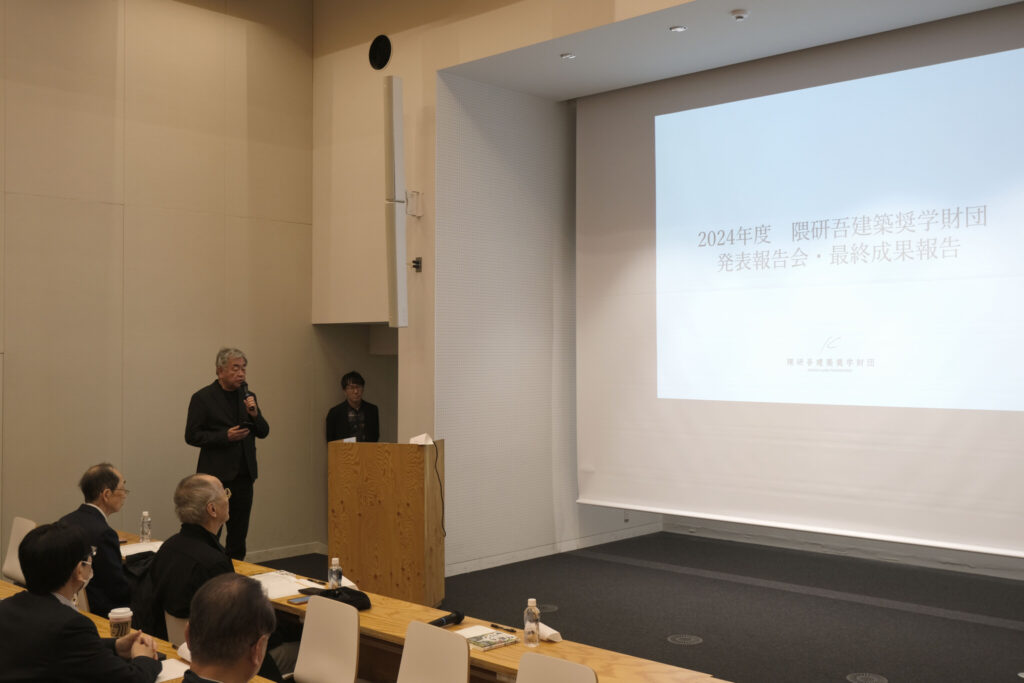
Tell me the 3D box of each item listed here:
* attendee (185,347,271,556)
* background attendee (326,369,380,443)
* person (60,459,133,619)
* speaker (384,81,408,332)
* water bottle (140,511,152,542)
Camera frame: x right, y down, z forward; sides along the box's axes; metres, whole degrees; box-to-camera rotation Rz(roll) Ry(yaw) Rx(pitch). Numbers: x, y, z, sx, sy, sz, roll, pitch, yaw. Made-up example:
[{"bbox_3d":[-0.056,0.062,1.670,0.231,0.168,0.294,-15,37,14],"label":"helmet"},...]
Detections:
[{"bbox_3d":[-1.878,0.943,6.940,0.420,1.820,0.560,-1,-1,40],"label":"attendee"},{"bbox_3d":[-1.284,1.061,8.490,0.480,1.640,0.280,0,-1,-16],"label":"background attendee"},{"bbox_3d":[-1.827,1.201,4.900,0.740,1.270,0.500,1,-1,-41],"label":"person"},{"bbox_3d":[-0.909,-1.094,8.297,0.105,1.970,0.135,-1,1,33],"label":"speaker"},{"bbox_3d":[-2.075,1.052,5.976,0.059,0.176,0.059,-1,-1,43],"label":"water bottle"}]

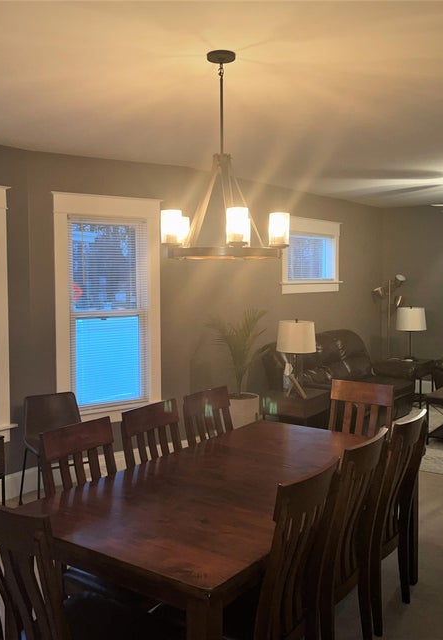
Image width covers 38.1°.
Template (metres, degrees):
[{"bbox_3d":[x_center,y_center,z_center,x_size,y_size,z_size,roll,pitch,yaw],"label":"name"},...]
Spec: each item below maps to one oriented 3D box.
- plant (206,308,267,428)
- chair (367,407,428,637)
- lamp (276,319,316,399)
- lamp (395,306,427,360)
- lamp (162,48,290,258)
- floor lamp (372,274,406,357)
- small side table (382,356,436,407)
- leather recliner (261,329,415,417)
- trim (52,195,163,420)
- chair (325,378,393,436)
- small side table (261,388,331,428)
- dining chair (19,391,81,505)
[{"bbox_3d":[0.153,0.540,5.701,0.520,1.330,0.520,0,3,0],"label":"plant"},{"bbox_3d":[0.637,0.888,3.015,0.560,0.960,0.450,2,4,37],"label":"chair"},{"bbox_3d":[0.691,0.335,5.826,0.360,0.681,0.360,0,4,0],"label":"lamp"},{"bbox_3d":[2.427,0.168,8.282,0.400,0.677,0.400,2,5,37],"label":"lamp"},{"bbox_3d":[0.005,-0.714,2.825,0.580,0.882,0.580,0,4,0],"label":"lamp"},{"bbox_3d":[2.290,0.208,8.732,0.450,1.642,0.420,1,4,19],"label":"floor lamp"},{"bbox_3d":[2.331,0.787,8.020,0.520,0.540,0.440,2,4,37],"label":"small side table"},{"bbox_3d":[1.368,0.641,7.049,0.940,0.960,2.200,2,4,37],"label":"leather recliner"},{"bbox_3d":[-0.873,-0.074,5.194,1.010,1.850,0.100,-3,4,-36],"label":"trim"},{"bbox_3d":[0.703,0.875,3.718,0.460,0.970,0.540,2,5,37],"label":"chair"},{"bbox_3d":[0.691,0.937,5.705,0.420,0.540,0.540,2,4,37],"label":"small side table"},{"bbox_3d":[-1.135,0.933,4.472,0.460,0.790,0.520,-3,4,-31],"label":"dining chair"}]

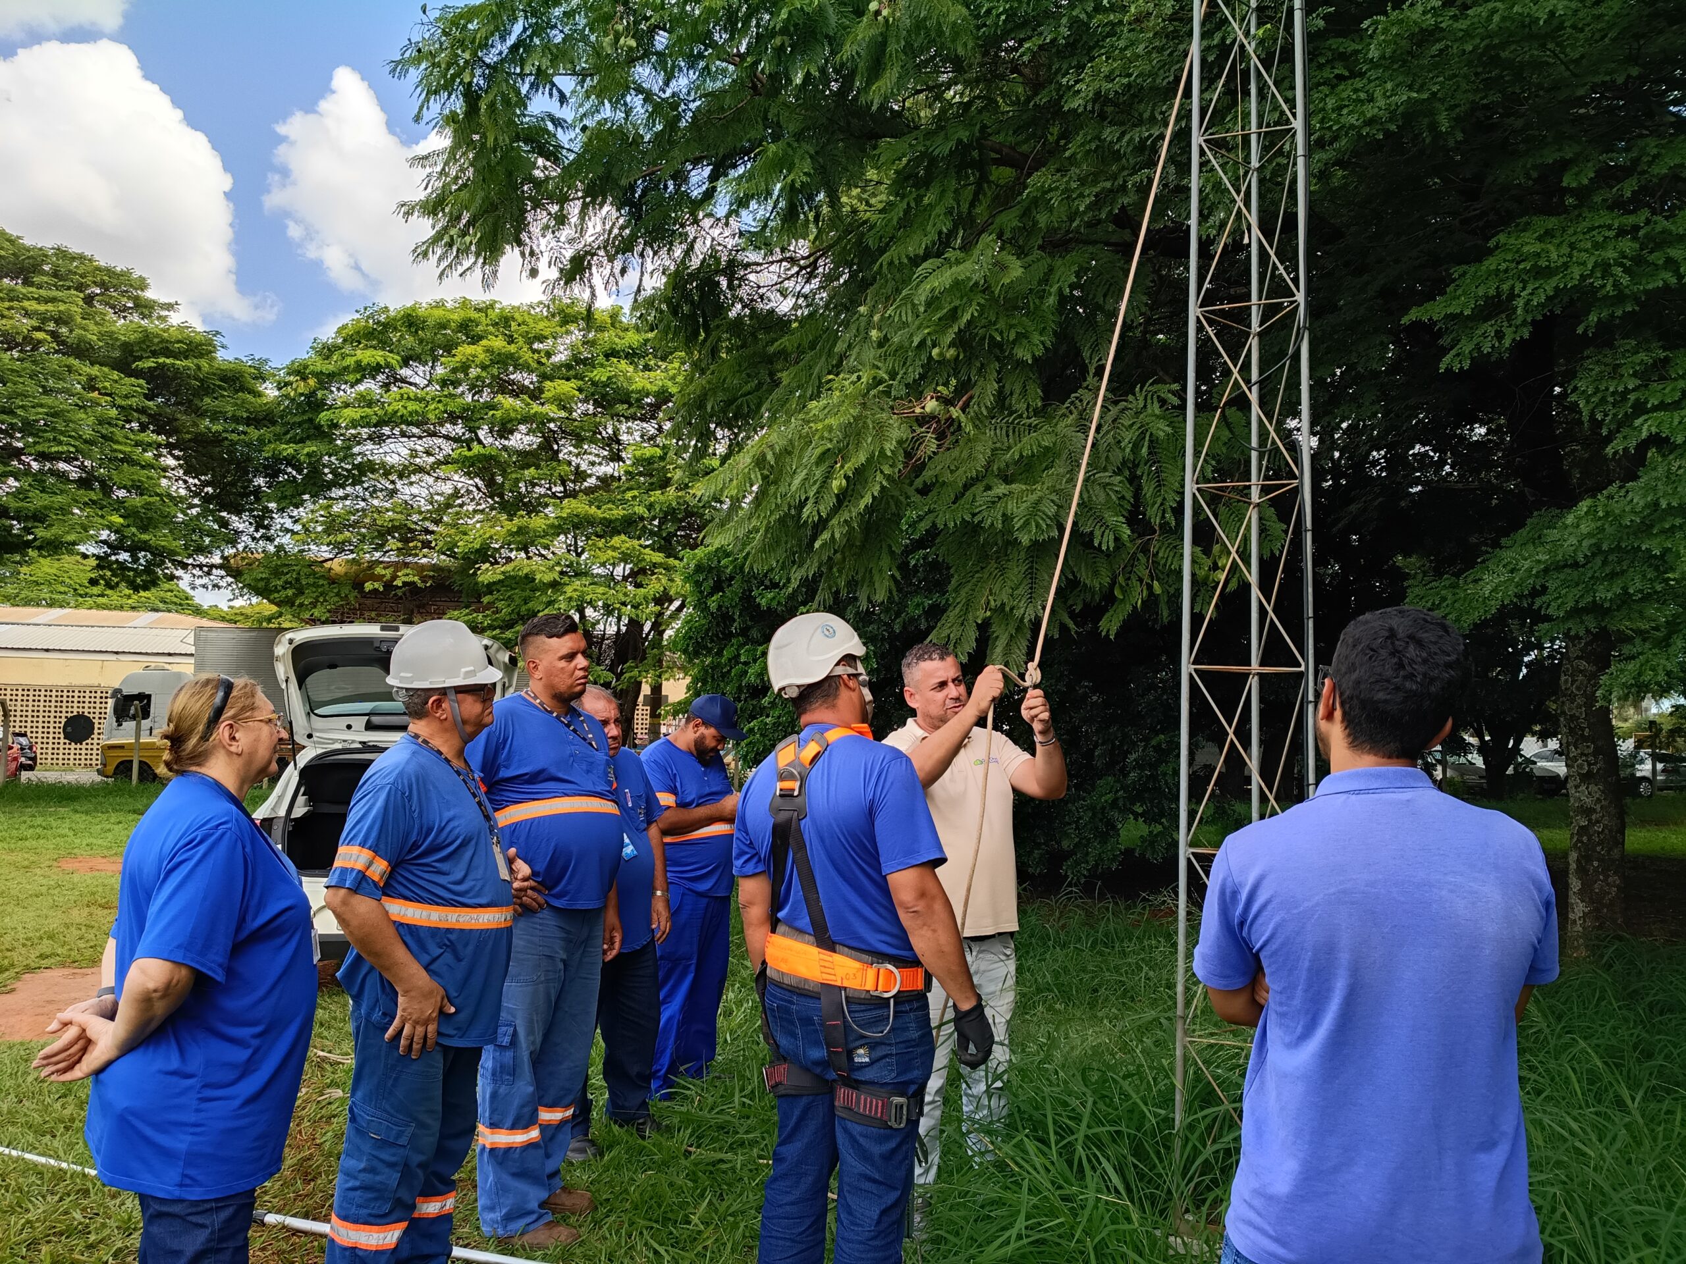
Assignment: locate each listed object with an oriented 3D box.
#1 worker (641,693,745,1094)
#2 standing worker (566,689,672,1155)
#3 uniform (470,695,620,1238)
[{"bbox_3d":[-0.590,1.070,5.143,0.450,1.660,0.520,-2,-6,32],"label":"worker"},{"bbox_3d":[-0.779,1.022,4.681,0.360,1.670,0.540,-2,-6,38],"label":"standing worker"},{"bbox_3d":[-0.867,0.975,3.845,0.400,1.540,0.550,0,-5,20],"label":"uniform"}]

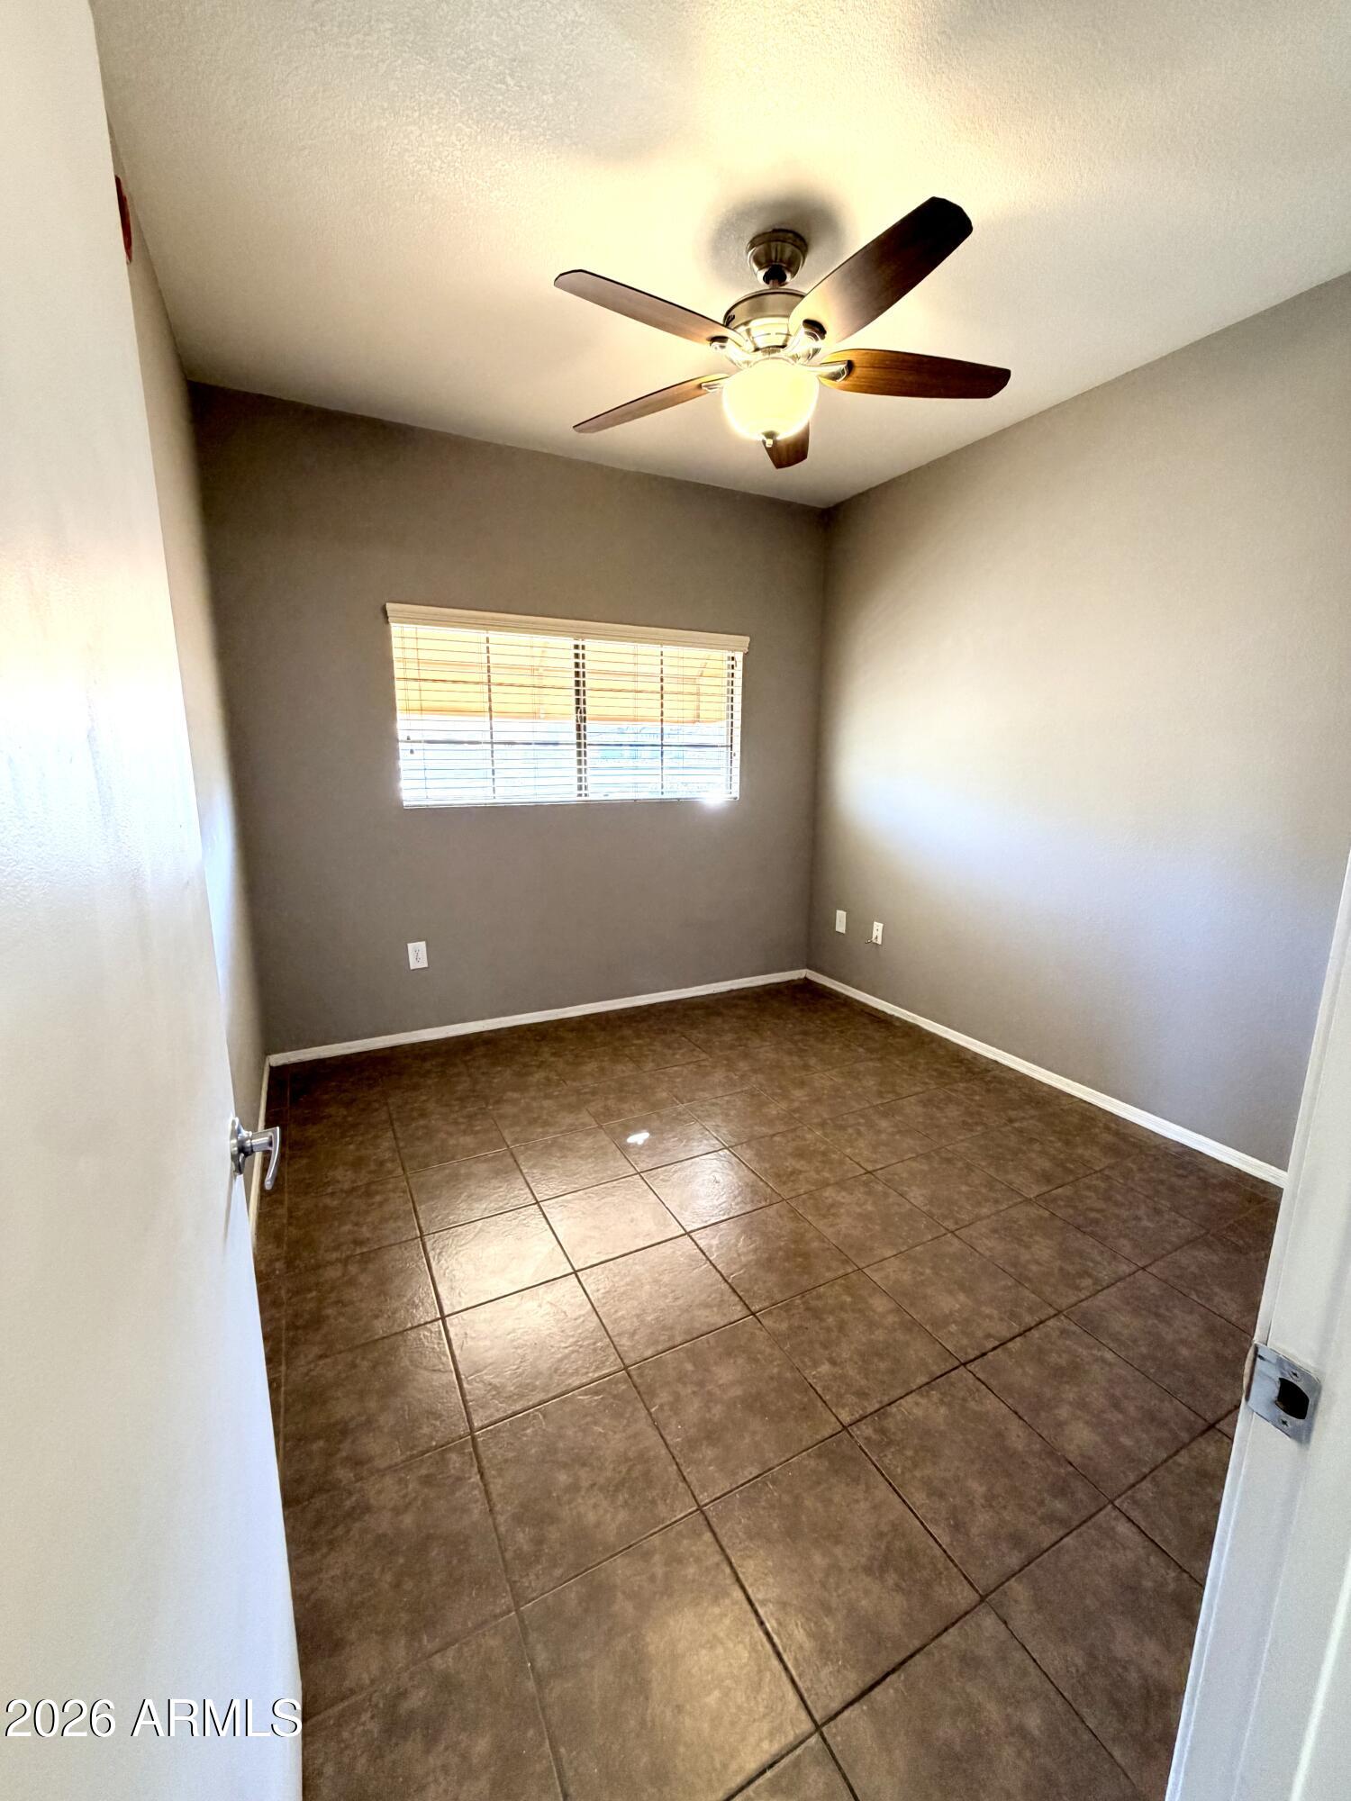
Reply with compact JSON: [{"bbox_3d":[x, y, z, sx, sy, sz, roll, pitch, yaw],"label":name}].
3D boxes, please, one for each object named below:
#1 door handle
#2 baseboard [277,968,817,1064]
[{"bbox_3d":[-0.480,0.295,0.832,0.056,0.070,0.147,-6,14,-27],"label":"door handle"},{"bbox_3d":[-0.490,0.569,3.793,2.857,0.057,0.014,-6,14,-26],"label":"baseboard"}]

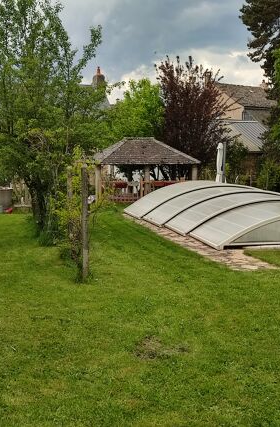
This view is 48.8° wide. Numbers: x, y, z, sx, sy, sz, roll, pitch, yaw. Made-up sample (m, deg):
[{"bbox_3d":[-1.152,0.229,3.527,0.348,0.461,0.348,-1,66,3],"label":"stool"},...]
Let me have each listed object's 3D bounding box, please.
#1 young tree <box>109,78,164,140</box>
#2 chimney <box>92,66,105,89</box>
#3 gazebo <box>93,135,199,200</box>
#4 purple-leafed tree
[{"bbox_3d":[-0.484,-5.532,22.469,5.000,8.210,5.000,-1,7,0],"label":"young tree"},{"bbox_3d":[-3.502,-11.558,26.210,0.800,1.780,0.950,-3,8,-20],"label":"chimney"},{"bbox_3d":[0.067,-2.636,18.221,5.600,3.570,3.950,-3,8,-19],"label":"gazebo"},{"bbox_3d":[3.649,-5.834,20.923,5.600,9.120,5.400,-1,7,0],"label":"purple-leafed tree"}]

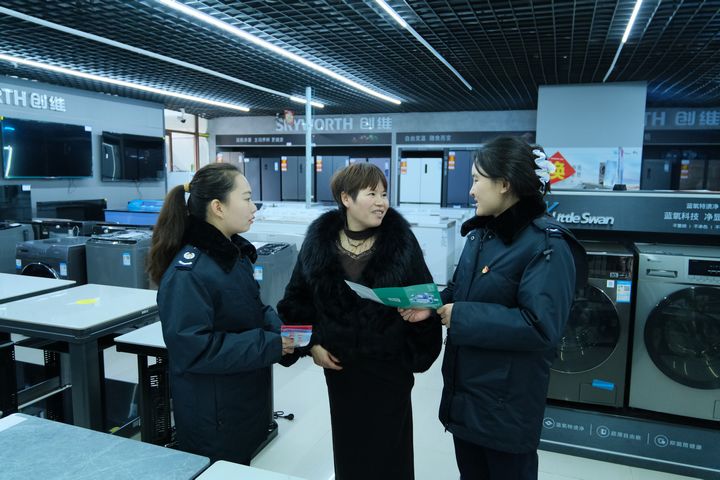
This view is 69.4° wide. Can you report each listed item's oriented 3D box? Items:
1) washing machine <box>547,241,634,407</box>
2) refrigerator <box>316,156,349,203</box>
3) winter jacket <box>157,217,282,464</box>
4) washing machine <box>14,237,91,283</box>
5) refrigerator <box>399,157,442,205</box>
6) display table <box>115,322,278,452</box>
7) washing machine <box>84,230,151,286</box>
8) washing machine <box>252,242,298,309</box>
[{"bbox_3d":[1.272,0.457,3.188,0.597,0.852,0.610,3,8,20],"label":"washing machine"},{"bbox_3d":[-0.490,-1.000,12.062,0.792,1.830,0.680,3,8,20],"label":"refrigerator"},{"bbox_3d":[-0.473,0.287,1.757,0.400,0.770,0.480,3,8,20],"label":"winter jacket"},{"bbox_3d":[-2.816,0.448,5.083,0.600,0.880,0.600,3,8,16],"label":"washing machine"},{"bbox_3d":[1.404,-0.857,11.359,0.893,1.810,0.680,3,8,20],"label":"refrigerator"},{"bbox_3d":[-0.801,0.828,2.890,0.570,0.750,0.835,3,8,20],"label":"display table"},{"bbox_3d":[-2.095,0.453,4.900,0.569,0.955,0.570,3,8,20],"label":"washing machine"},{"bbox_3d":[-0.840,0.525,4.367,0.565,0.970,0.550,3,8,20],"label":"washing machine"}]

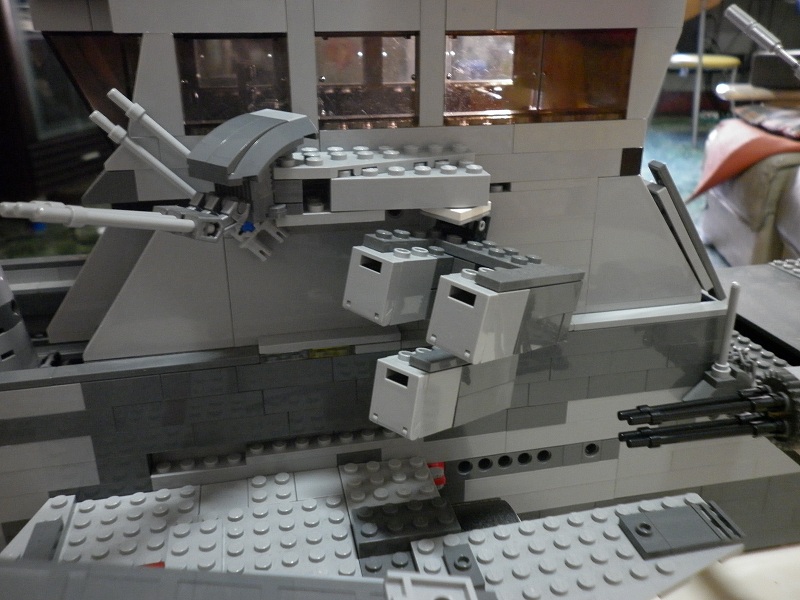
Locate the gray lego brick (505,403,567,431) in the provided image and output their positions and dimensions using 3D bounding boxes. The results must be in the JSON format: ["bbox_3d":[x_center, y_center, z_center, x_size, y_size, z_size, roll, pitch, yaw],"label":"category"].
[{"bbox_3d":[0.051,0.042,0.257,0.024,0.010,0.008,-5,22,-11],"label":"gray lego brick"}]

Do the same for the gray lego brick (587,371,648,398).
[{"bbox_3d":[0.082,0.031,0.259,0.024,0.010,0.008,-5,21,-11],"label":"gray lego brick"}]

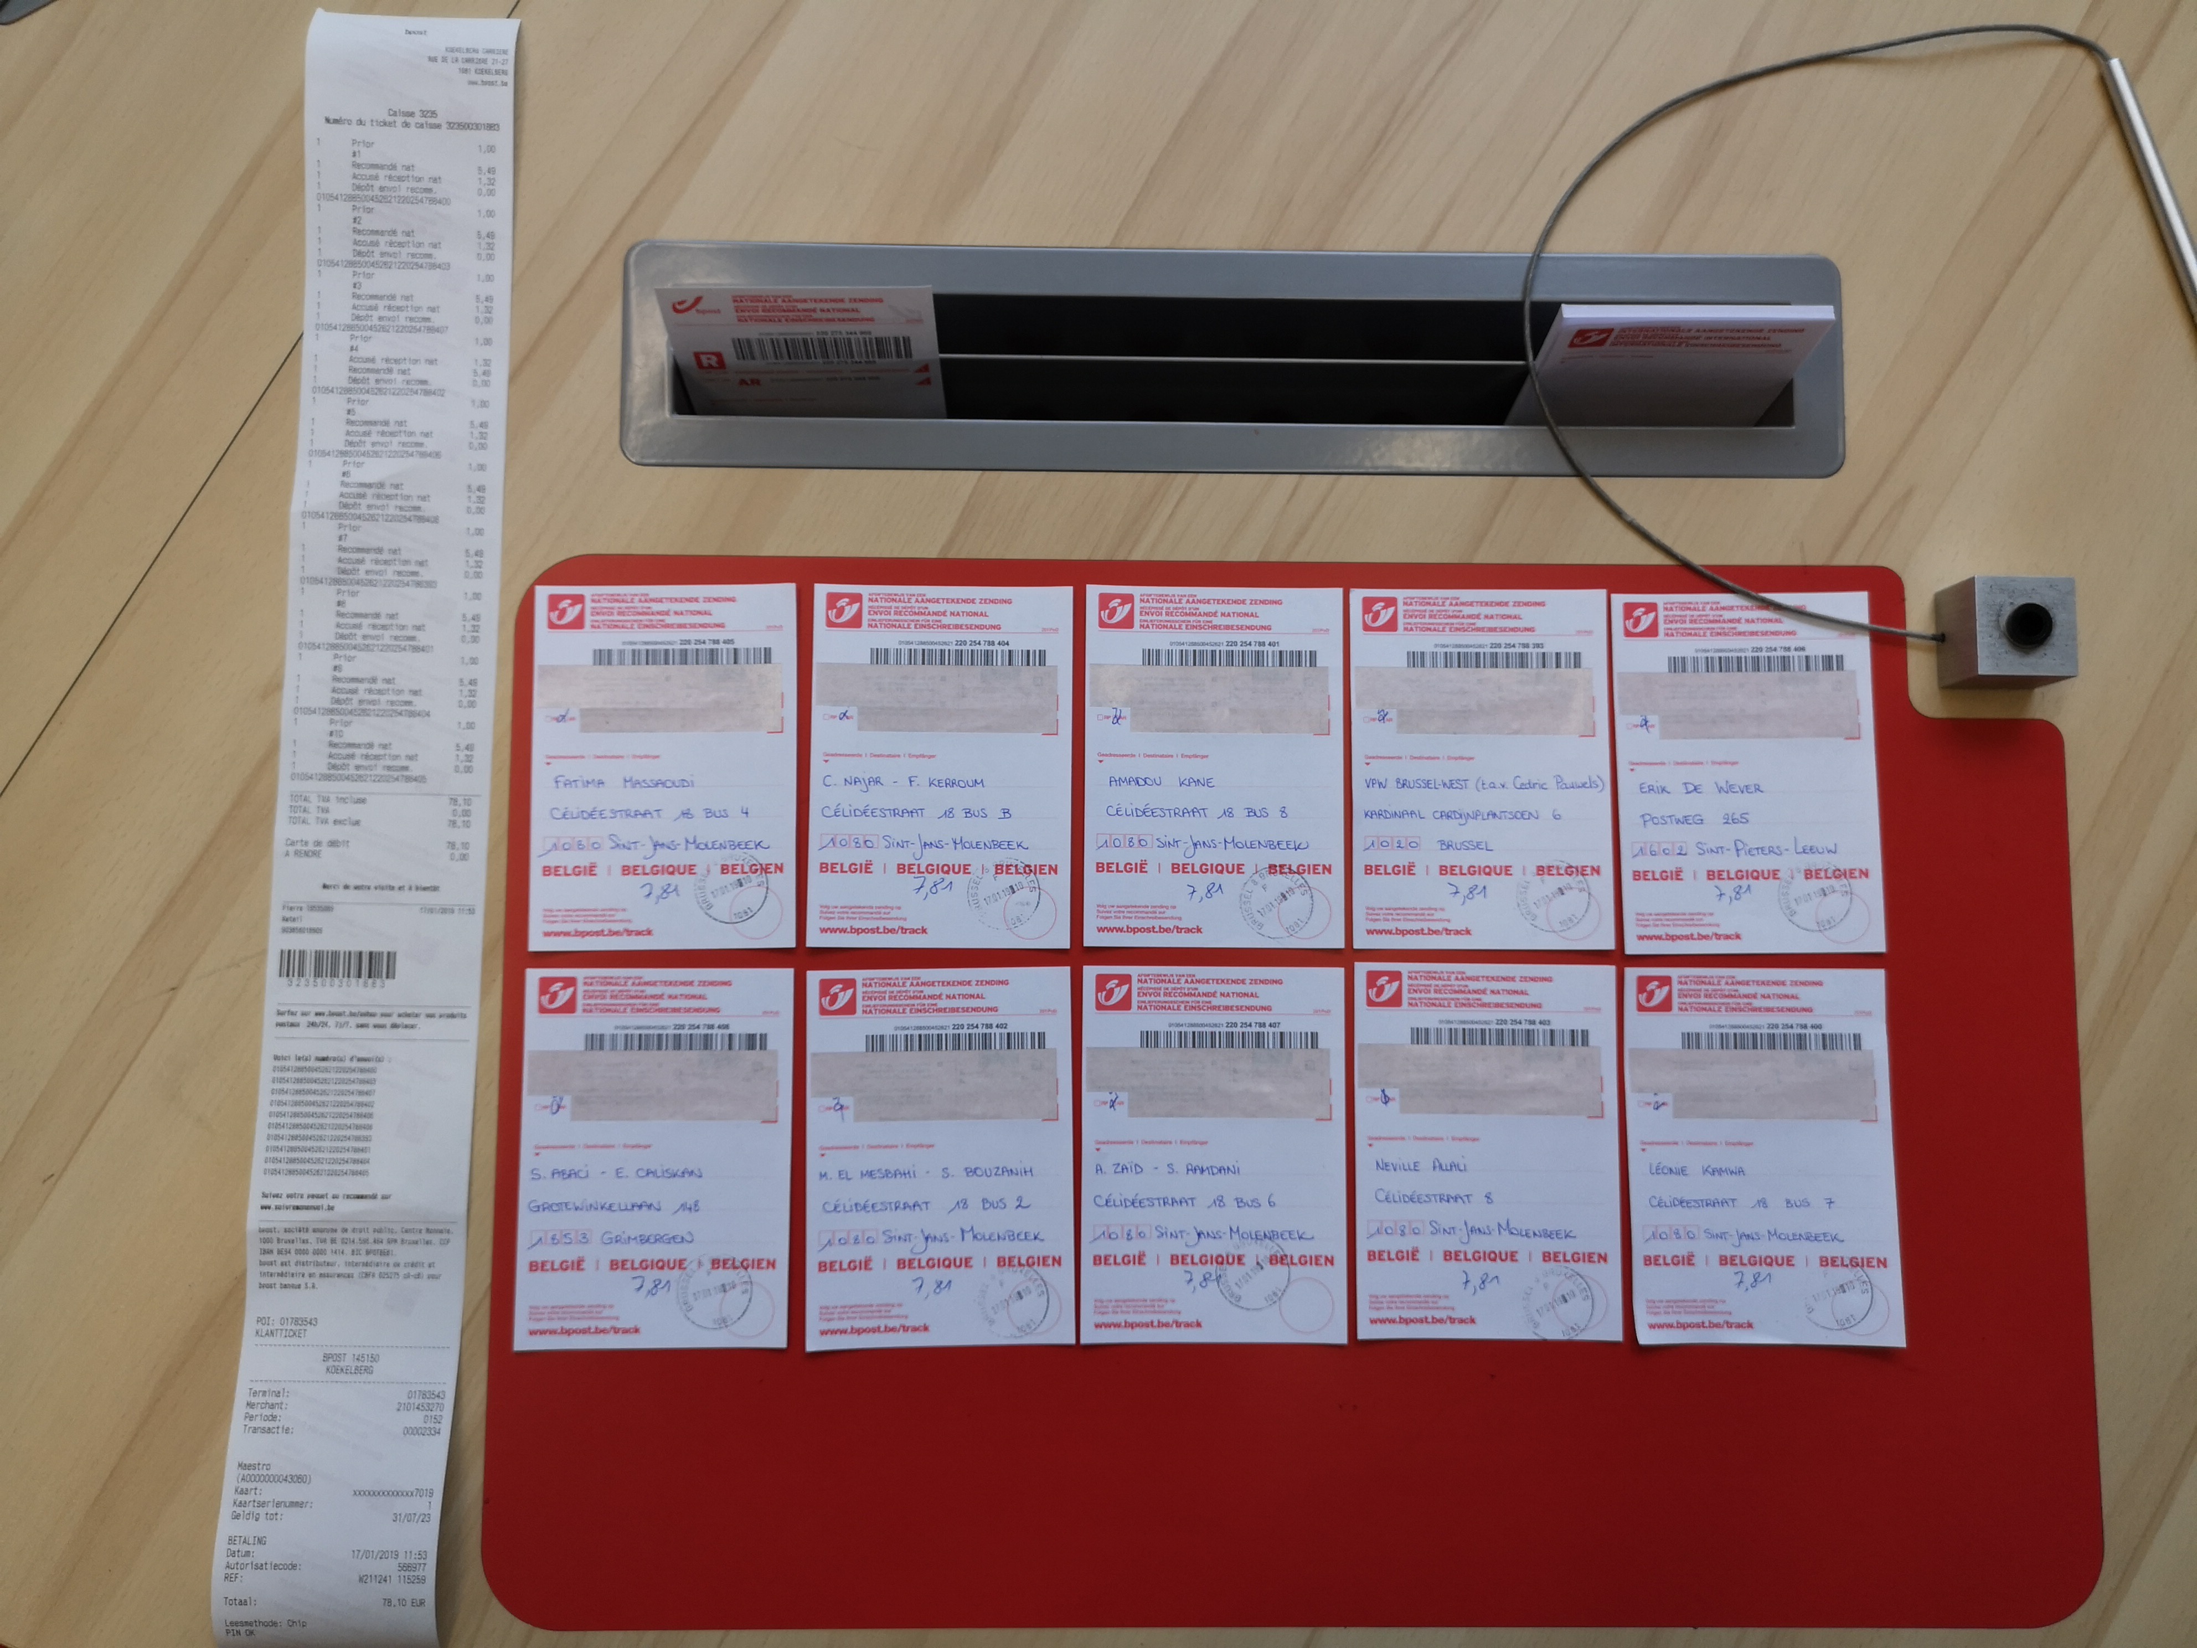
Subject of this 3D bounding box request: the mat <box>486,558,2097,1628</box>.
[{"bbox_3d":[0.079,0.102,0.683,0.629,0.003,0.419,0,85,-1],"label":"mat"}]

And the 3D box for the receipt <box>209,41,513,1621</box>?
[{"bbox_3d":[-0.286,-0.001,0.678,0.087,0.020,0.670,1,85,-1],"label":"receipt"}]

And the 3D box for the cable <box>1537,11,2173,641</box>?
[{"bbox_3d":[0.309,-0.205,0.709,0.262,0.019,0.262,0,85,-1],"label":"cable"}]

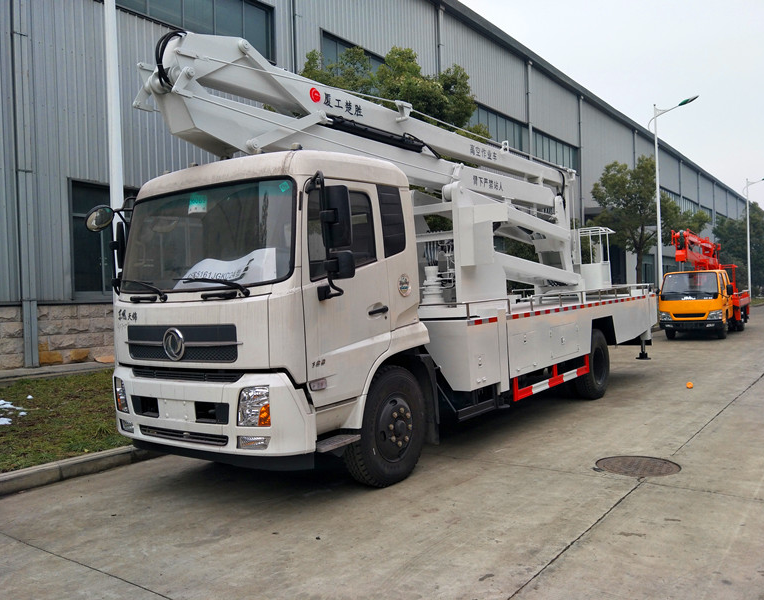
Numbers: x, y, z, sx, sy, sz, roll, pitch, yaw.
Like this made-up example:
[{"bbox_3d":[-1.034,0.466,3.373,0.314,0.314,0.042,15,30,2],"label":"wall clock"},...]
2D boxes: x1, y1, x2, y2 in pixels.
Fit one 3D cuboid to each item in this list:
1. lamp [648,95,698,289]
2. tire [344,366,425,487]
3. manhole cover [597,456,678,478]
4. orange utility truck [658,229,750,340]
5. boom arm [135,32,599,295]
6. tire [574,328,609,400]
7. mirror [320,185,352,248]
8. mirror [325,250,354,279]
[{"bbox_3d":[11.857,-3.503,22.269,1.800,9.060,0.300,-2,0,41],"label":"lamp"},{"bbox_3d":[0.002,1.084,4.796,0.265,1.020,1.020,-2,0,35],"label":"tire"},{"bbox_3d":[2.293,1.512,4.957,0.770,0.030,0.770,-2,0,41],"label":"manhole cover"},{"bbox_3d":[11.067,-0.579,18.991,1.950,3.460,5.850,-2,0,40],"label":"orange utility truck"},{"bbox_3d":[0.956,-1.081,7.596,0.950,2.230,8.249,-2,0,41],"label":"boom arm"},{"bbox_3d":[3.008,0.939,8.138,0.275,1.020,1.020,-2,0,40],"label":"tire"},{"bbox_3d":[-0.314,-0.579,3.870,0.200,0.430,0.100,-2,0,31],"label":"mirror"},{"bbox_3d":[-0.293,-0.241,3.870,0.190,0.200,0.090,-2,0,31],"label":"mirror"}]

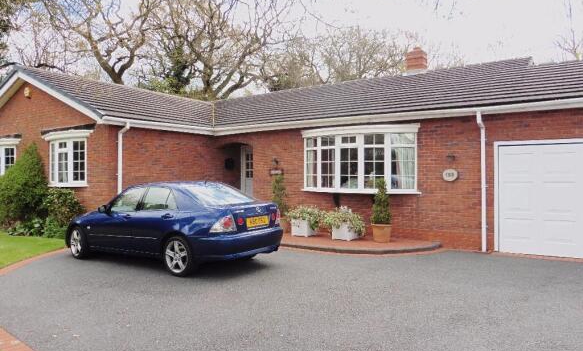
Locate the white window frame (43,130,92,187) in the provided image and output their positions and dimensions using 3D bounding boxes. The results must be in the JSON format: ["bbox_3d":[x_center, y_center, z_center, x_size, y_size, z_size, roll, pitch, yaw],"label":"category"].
[{"bbox_3d":[-5.725,-0.386,10.145,1.880,1.340,0.320,0,0,31],"label":"white window frame"}]

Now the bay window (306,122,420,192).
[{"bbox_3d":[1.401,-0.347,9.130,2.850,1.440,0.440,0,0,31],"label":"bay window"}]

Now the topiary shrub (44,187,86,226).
[{"bbox_3d":[-5.320,0.854,9.450,0.980,1.150,0.900,0,0,31],"label":"topiary shrub"}]

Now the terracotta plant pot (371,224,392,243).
[{"bbox_3d":[1.888,1.188,8.450,0.420,0.390,0.420,0,0,31],"label":"terracotta plant pot"}]

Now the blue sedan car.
[{"bbox_3d":[-2.304,0.828,7.425,4.400,1.410,1.720,0,0,32],"label":"blue sedan car"}]

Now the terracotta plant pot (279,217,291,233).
[{"bbox_3d":[-0.246,1.205,9.650,0.420,0.380,0.420,0,0,0],"label":"terracotta plant pot"}]

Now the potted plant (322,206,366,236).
[{"bbox_3d":[1.150,1.010,8.770,0.920,0.700,0.750,0,0,31],"label":"potted plant"}]

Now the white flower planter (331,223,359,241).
[{"bbox_3d":[1.159,1.200,8.708,0.400,0.380,0.420,0,0,36],"label":"white flower planter"}]

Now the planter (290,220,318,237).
[{"bbox_3d":[0.305,1.200,9.248,0.400,0.380,0.420,0,0,36],"label":"planter"}]

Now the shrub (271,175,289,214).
[{"bbox_3d":[-0.275,0.500,9.650,0.400,1.000,0.400,0,0,0],"label":"shrub"}]

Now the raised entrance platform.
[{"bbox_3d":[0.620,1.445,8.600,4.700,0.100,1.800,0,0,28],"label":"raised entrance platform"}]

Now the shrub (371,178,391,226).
[{"bbox_3d":[1.850,0.555,8.370,0.400,0.990,0.400,0,0,28],"label":"shrub"}]

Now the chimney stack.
[{"bbox_3d":[3.682,-3.415,12.000,0.530,0.760,0.530,0,0,31],"label":"chimney stack"}]

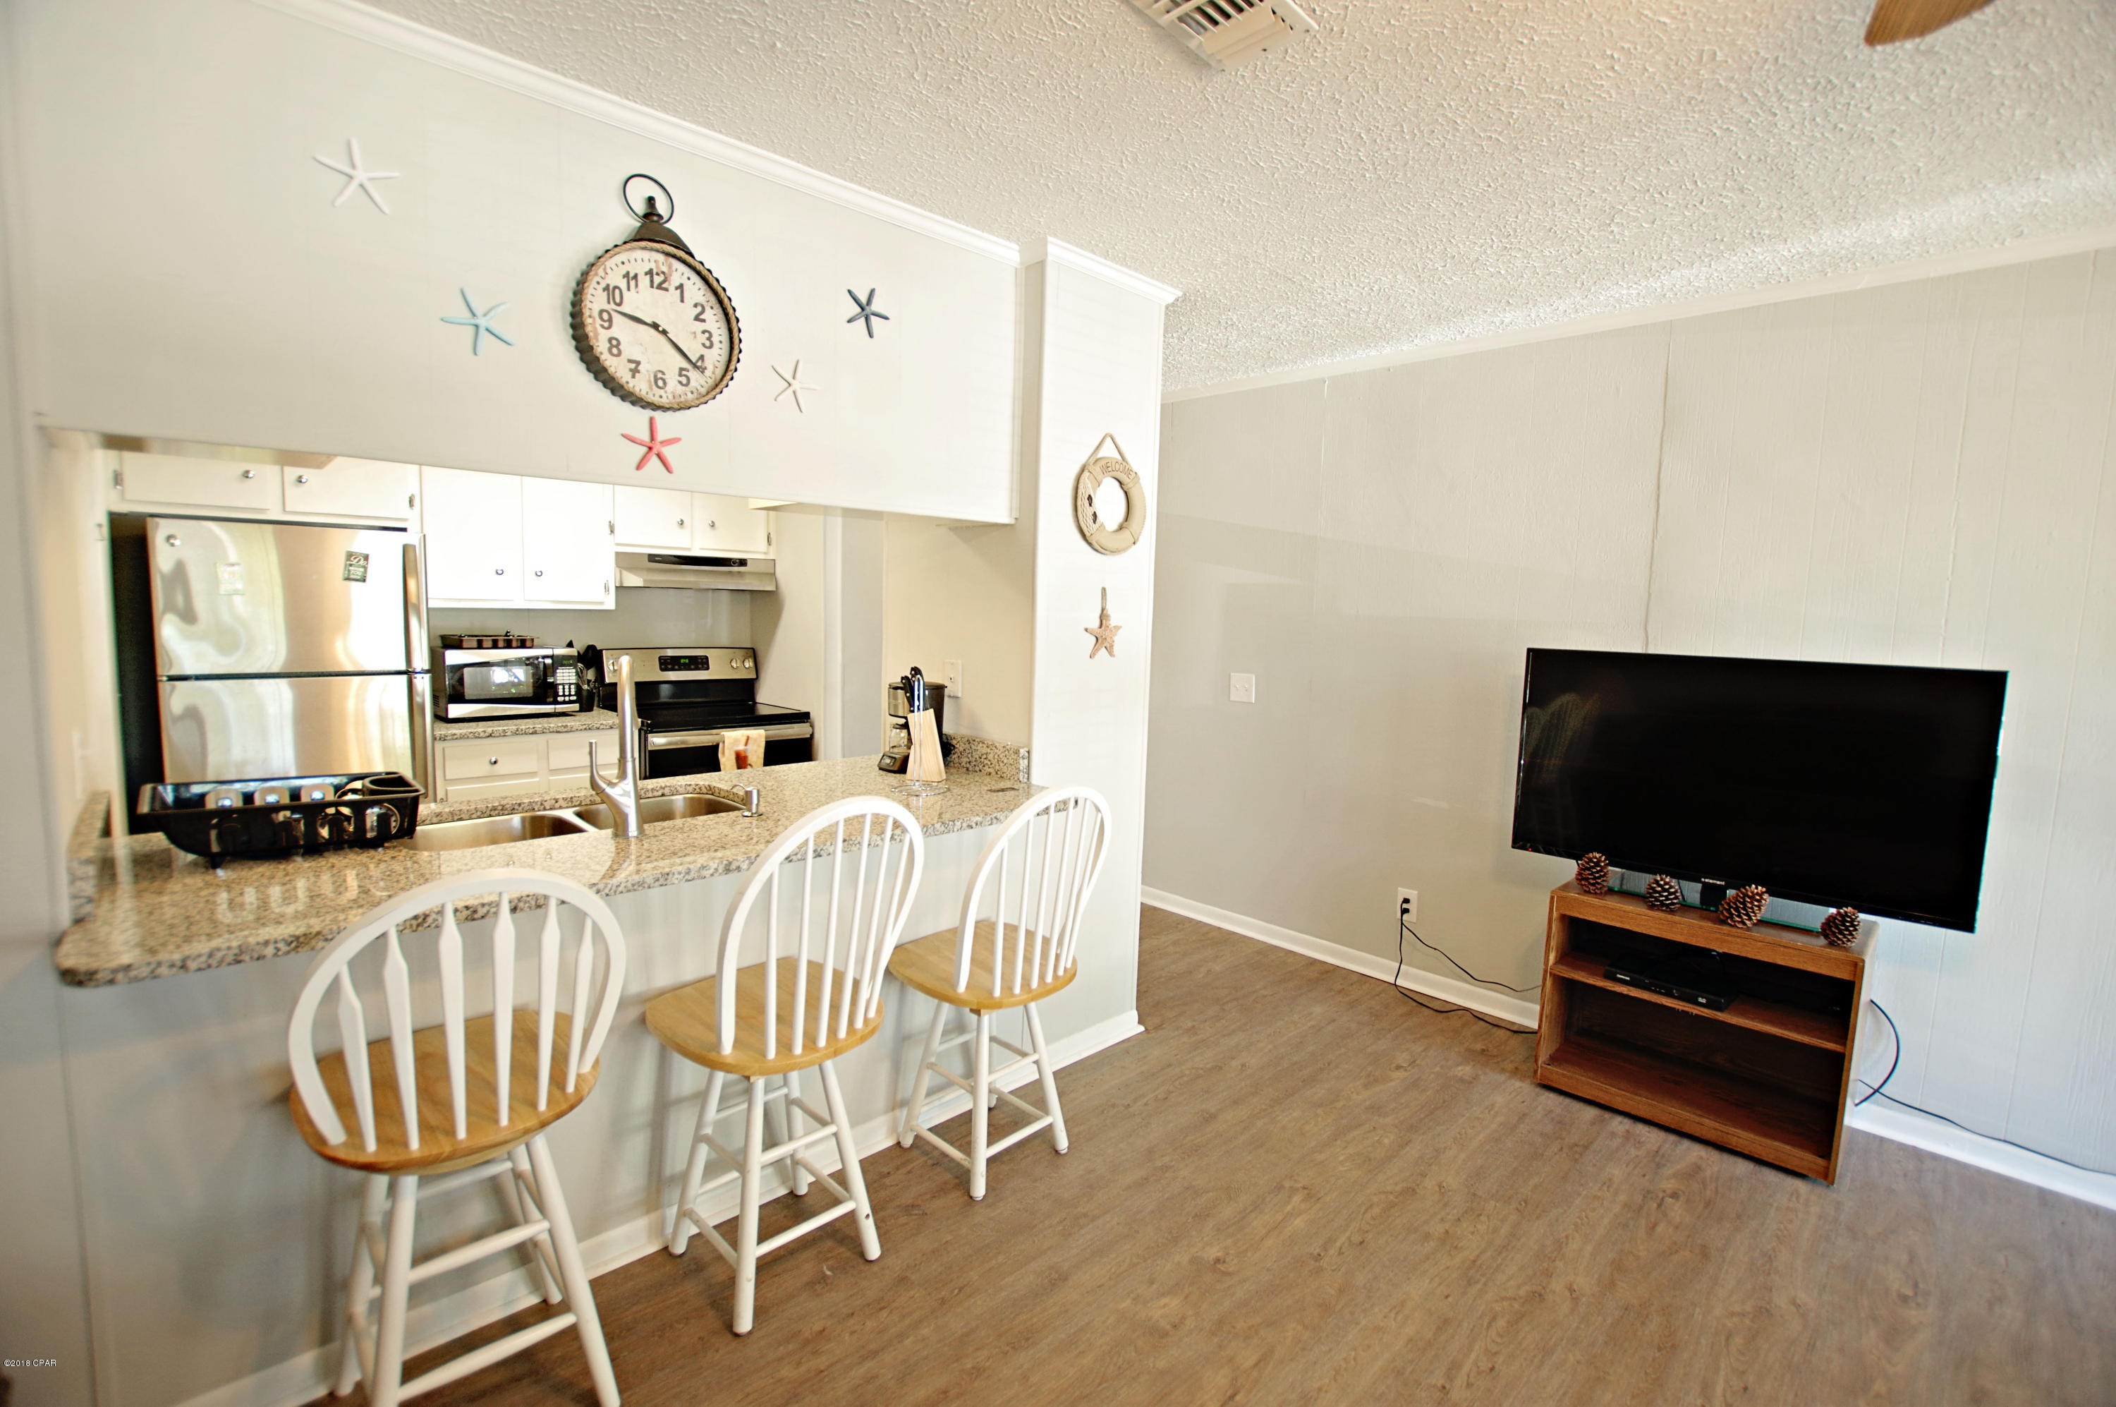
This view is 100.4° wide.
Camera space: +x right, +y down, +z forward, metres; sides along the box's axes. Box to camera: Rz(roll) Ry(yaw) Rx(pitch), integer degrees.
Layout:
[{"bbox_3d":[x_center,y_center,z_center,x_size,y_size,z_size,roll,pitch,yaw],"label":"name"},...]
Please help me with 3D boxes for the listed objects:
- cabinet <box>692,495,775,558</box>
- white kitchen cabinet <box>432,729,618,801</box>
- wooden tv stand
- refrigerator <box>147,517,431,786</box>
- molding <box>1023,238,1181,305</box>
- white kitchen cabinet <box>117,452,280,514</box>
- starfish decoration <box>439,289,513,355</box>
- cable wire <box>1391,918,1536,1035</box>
[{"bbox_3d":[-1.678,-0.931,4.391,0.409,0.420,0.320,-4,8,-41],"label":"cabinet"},{"bbox_3d":[-2.249,0.538,3.697,0.620,0.870,0.600,-5,9,-42],"label":"white kitchen cabinet"},{"bbox_3d":[1.909,0.901,2.631,0.410,0.610,0.700,-5,9,-44],"label":"wooden tv stand"},{"bbox_3d":[-2.790,0.188,3.285,0.703,1.644,0.740,-4,8,-41],"label":"refrigerator"},{"bbox_3d":[0.128,-1.248,2.593,0.550,0.050,0.140,-5,9,-42],"label":"molding"},{"bbox_3d":[-2.977,-0.876,3.068,0.390,0.430,0.320,-5,9,-42],"label":"white kitchen cabinet"},{"bbox_3d":[-1.110,-0.726,1.686,0.113,0.116,0.018,-4,8,-41],"label":"starfish decoration"},{"bbox_3d":[1.501,1.011,3.286,0.530,0.270,0.130,8,8,43],"label":"cable wire"}]

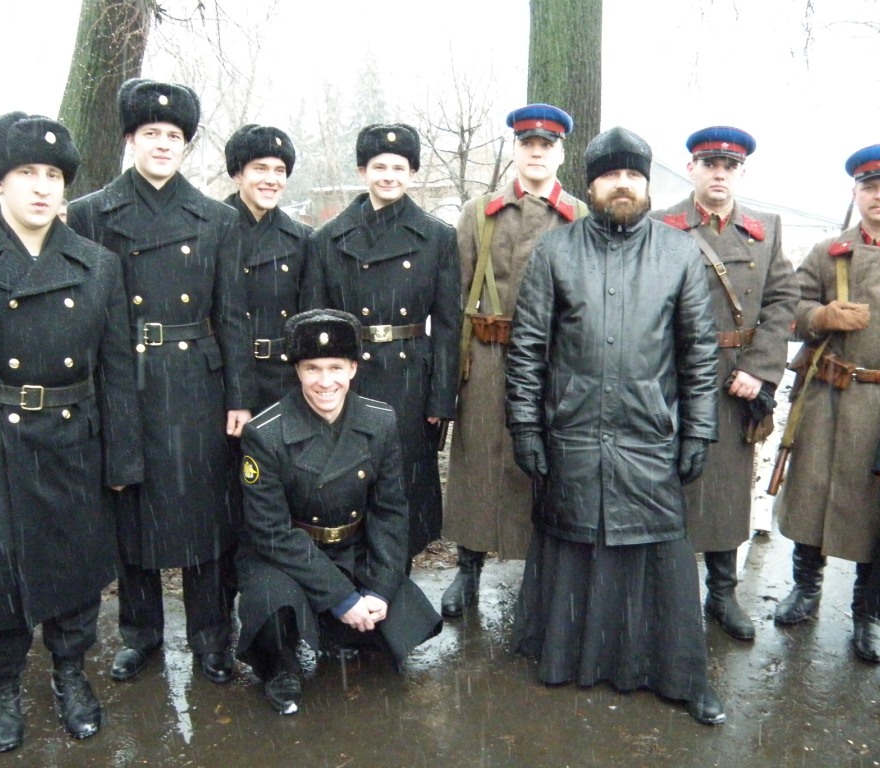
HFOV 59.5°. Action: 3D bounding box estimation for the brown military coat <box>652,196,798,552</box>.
[{"bbox_3d":[1.011,-0.019,2.793,0.560,1.300,0.400,3,10,15],"label":"brown military coat"}]

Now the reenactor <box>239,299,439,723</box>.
[{"bbox_3d":[-0.329,0.349,2.493,0.620,1.200,0.680,0,10,-6],"label":"reenactor"}]

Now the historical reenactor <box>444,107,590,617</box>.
[{"bbox_3d":[0.303,-0.038,2.822,0.600,1.870,0.440,1,10,4],"label":"historical reenactor"}]

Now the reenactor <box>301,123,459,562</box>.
[{"bbox_3d":[-0.218,0.014,2.862,0.570,1.878,0.380,-1,10,-5],"label":"reenactor"}]

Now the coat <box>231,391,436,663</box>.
[{"bbox_3d":[-0.357,0.516,2.581,0.660,0.980,0.600,-3,10,-18],"label":"coat"}]

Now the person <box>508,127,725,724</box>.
[{"bbox_3d":[0.548,0.134,2.415,0.660,1.789,0.470,2,10,13],"label":"person"}]

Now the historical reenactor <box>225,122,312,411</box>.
[{"bbox_3d":[-0.610,0.042,2.739,0.560,1.840,0.380,-4,13,-18],"label":"historical reenactor"}]

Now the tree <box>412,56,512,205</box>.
[{"bbox_3d":[0.342,-2.492,10.735,1.700,4.100,1.600,1,9,0],"label":"tree"}]

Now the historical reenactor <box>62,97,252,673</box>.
[{"bbox_3d":[-0.903,0.043,2.502,0.590,1.939,0.380,-3,10,-17],"label":"historical reenactor"}]

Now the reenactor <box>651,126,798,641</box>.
[{"bbox_3d":[1.037,0.028,2.833,0.600,1.860,0.400,3,10,16],"label":"reenactor"}]

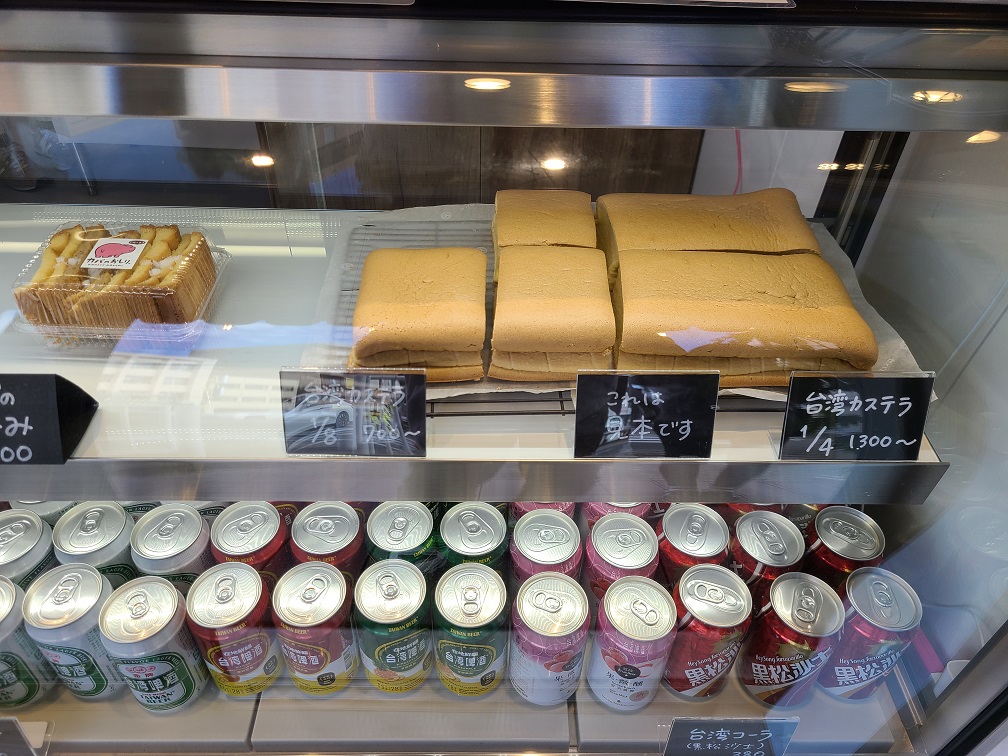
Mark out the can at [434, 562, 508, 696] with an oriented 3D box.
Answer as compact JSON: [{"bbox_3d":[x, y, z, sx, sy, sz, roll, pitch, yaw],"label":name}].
[{"bbox_3d":[-0.028,0.223,0.659,0.066,0.122,0.066,1,41,-1],"label":"can"}]

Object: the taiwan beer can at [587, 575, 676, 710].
[{"bbox_3d":[0.110,0.231,0.655,0.066,0.116,0.066,1,41,-1],"label":"taiwan beer can"}]

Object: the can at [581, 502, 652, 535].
[{"bbox_3d":[0.111,0.142,0.755,0.066,0.118,0.066,1,42,-1],"label":"can"}]

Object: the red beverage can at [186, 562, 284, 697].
[{"bbox_3d":[-0.228,0.221,0.655,0.066,0.116,0.066,1,41,-1],"label":"red beverage can"}]

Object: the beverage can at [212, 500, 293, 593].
[{"bbox_3d":[-0.229,0.176,0.706,0.066,0.116,0.066,1,41,-1],"label":"beverage can"}]

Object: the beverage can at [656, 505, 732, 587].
[{"bbox_3d":[0.171,0.180,0.715,0.066,0.116,0.066,2,41,0],"label":"beverage can"}]

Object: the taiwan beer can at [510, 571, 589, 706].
[{"bbox_3d":[0.038,0.228,0.654,0.066,0.122,0.066,1,41,-1],"label":"taiwan beer can"}]

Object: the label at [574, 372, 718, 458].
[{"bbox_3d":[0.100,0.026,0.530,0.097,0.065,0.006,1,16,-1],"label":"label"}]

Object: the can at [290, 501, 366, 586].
[{"bbox_3d":[-0.158,0.177,0.708,0.066,0.122,0.066,1,41,-1],"label":"can"}]

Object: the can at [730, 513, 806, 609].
[{"bbox_3d":[0.234,0.187,0.706,0.066,0.122,0.066,1,41,0],"label":"can"}]

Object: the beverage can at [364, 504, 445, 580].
[{"bbox_3d":[-0.093,0.174,0.713,0.066,0.118,0.066,1,42,-1],"label":"beverage can"}]

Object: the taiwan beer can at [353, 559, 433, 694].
[{"bbox_3d":[-0.093,0.220,0.660,0.066,0.122,0.066,1,41,-1],"label":"taiwan beer can"}]

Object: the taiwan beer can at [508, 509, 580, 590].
[{"bbox_3d":[0.037,0.184,0.707,0.066,0.116,0.066,1,41,-1],"label":"taiwan beer can"}]

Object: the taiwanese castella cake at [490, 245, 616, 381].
[{"bbox_3d":[0.037,-0.055,0.610,0.092,0.042,0.130,1,42,-1],"label":"taiwanese castella cake"}]

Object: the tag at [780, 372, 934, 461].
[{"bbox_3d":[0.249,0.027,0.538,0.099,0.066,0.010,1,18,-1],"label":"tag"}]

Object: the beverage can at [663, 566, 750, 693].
[{"bbox_3d":[0.174,0.224,0.665,0.066,0.116,0.066,1,41,-1],"label":"beverage can"}]

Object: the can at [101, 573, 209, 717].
[{"bbox_3d":[-0.292,0.230,0.644,0.066,0.122,0.066,1,41,-1],"label":"can"}]

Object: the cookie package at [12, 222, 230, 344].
[{"bbox_3d":[-0.322,-0.083,0.648,0.148,0.055,0.122,2,41,0],"label":"cookie package"}]

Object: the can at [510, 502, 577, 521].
[{"bbox_3d":[0.035,0.139,0.756,0.066,0.118,0.066,1,42,-1],"label":"can"}]

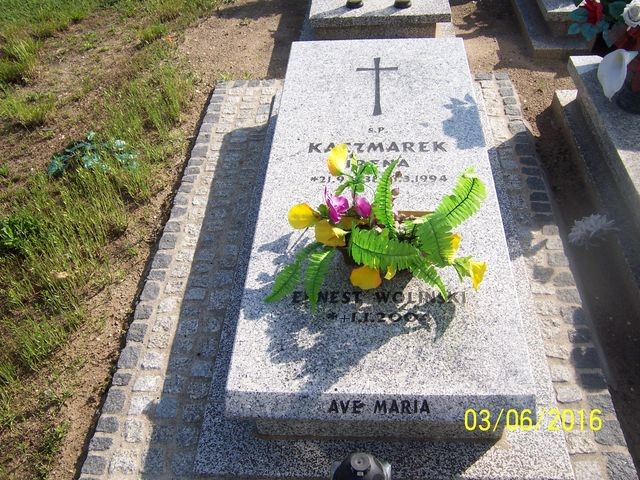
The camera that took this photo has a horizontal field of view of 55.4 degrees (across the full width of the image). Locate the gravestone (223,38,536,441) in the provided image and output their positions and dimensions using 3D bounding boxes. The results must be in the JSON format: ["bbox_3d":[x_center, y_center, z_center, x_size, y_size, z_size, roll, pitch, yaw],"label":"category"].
[{"bbox_3d":[0.191,-0.140,2.042,0.700,0.280,1.630,0,44,4],"label":"gravestone"}]

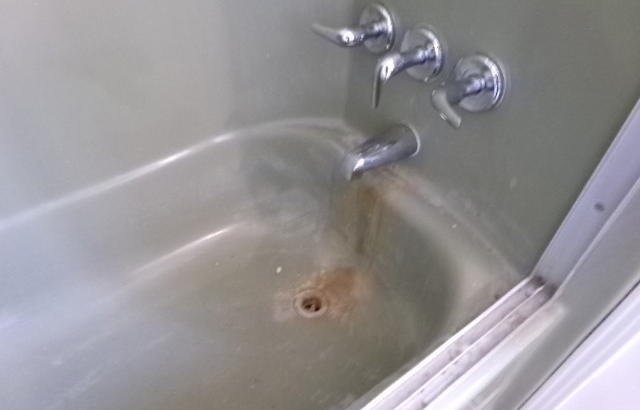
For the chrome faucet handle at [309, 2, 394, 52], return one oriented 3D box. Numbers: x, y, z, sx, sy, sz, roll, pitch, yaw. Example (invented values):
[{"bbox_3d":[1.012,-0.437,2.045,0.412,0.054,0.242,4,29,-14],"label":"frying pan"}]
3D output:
[{"bbox_3d":[0.048,-0.280,0.720,0.095,0.083,0.108,-26,51,-26],"label":"chrome faucet handle"}]

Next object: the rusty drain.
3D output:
[{"bbox_3d":[-0.020,0.216,0.942,0.072,0.015,0.072,1,45,-1],"label":"rusty drain"}]

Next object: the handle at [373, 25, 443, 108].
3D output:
[{"bbox_3d":[0.117,-0.202,0.662,0.095,0.107,0.083,-26,51,-26],"label":"handle"}]

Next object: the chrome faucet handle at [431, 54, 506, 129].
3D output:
[{"bbox_3d":[0.184,-0.145,0.589,0.095,0.083,0.095,-26,51,-26],"label":"chrome faucet handle"}]

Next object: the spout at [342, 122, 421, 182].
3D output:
[{"bbox_3d":[0.097,-0.083,0.756,0.143,0.069,0.064,-26,51,-26],"label":"spout"}]

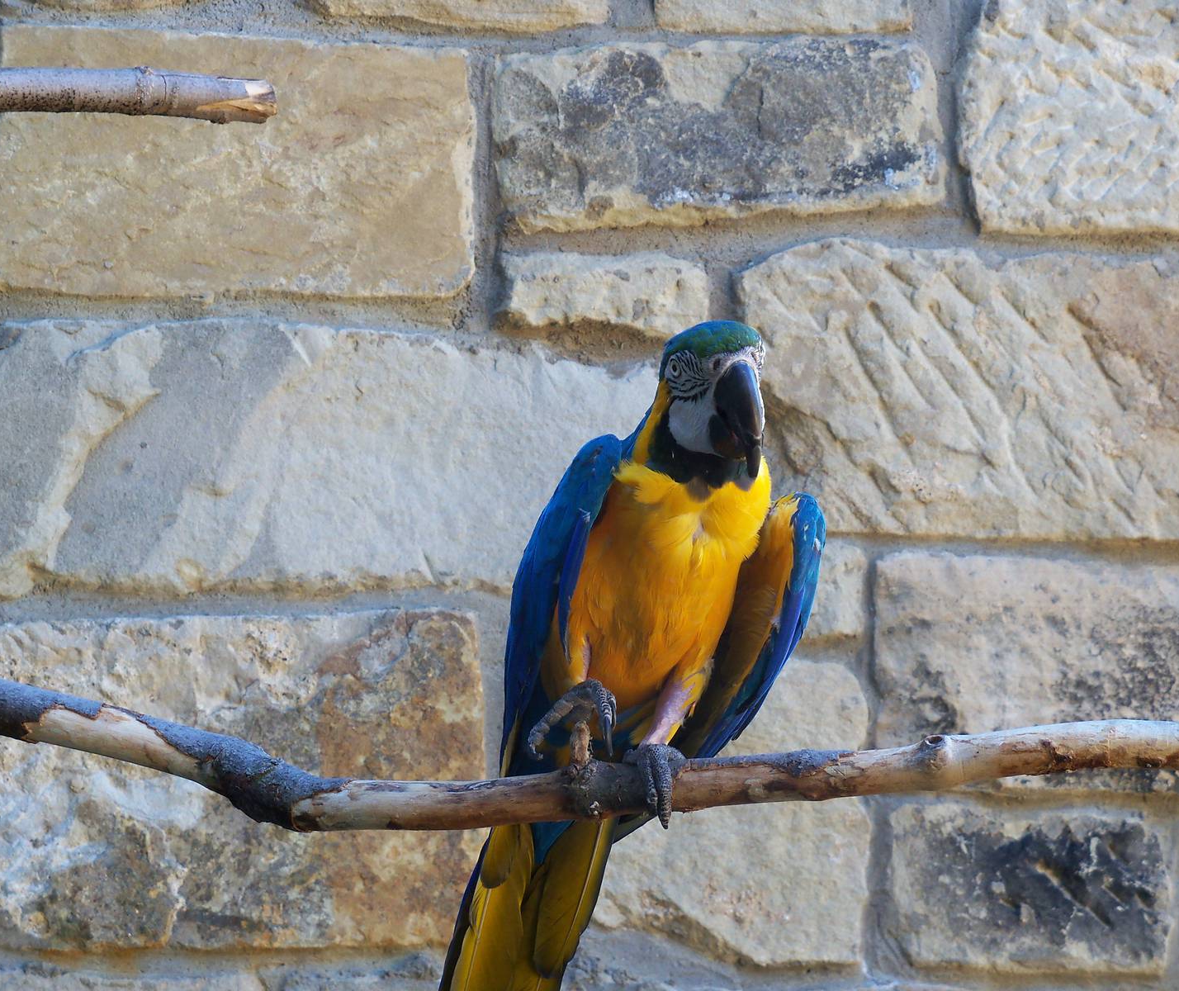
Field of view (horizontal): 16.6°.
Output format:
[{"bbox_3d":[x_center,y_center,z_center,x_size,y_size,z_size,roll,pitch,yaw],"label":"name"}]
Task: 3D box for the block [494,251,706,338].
[{"bbox_3d":[0.015,-0.138,2.969,0.149,0.062,0.110,0,-6,4],"label":"block"}]

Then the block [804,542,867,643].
[{"bbox_3d":[0.156,0.074,2.932,0.090,0.071,0.100,0,-6,4],"label":"block"}]

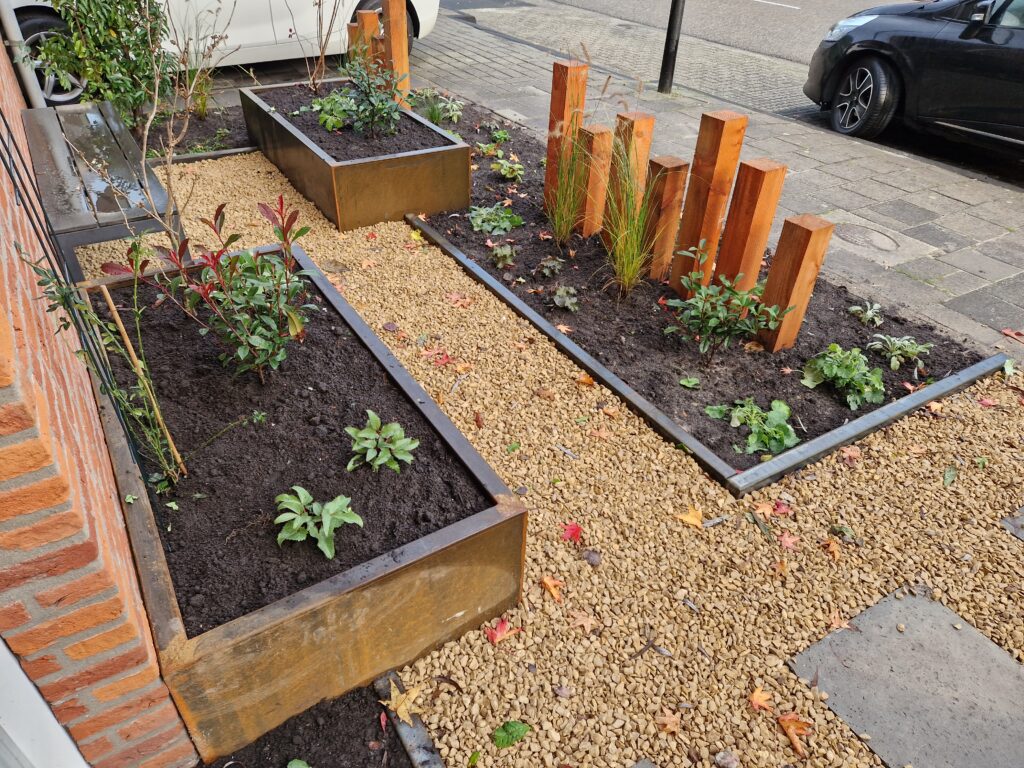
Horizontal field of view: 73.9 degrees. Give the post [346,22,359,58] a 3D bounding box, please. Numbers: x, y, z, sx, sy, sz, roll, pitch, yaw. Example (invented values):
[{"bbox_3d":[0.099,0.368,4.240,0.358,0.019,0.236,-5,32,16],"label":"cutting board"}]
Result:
[{"bbox_3d":[-1.284,-2.741,5.764,0.120,0.514,0.120,-18,40,-26],"label":"post"}]

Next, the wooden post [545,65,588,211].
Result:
[{"bbox_3d":[0.280,-1.265,3.555,0.120,0.747,0.120,-18,40,-26],"label":"wooden post"}]

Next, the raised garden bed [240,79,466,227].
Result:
[{"bbox_3d":[-0.989,-1.433,4.061,0.742,0.337,1.727,-18,40,-27],"label":"raised garden bed"}]

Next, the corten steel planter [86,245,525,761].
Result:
[{"bbox_3d":[-0.727,0.108,2.007,0.757,0.323,1.645,-19,41,-26],"label":"corten steel planter"}]

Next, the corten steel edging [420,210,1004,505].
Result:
[{"bbox_3d":[0.670,-0.476,3.137,1.450,0.060,2.380,-18,40,-26],"label":"corten steel edging"}]

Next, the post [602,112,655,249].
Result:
[{"bbox_3d":[0.560,-0.976,3.284,0.120,0.605,0.120,-18,40,-26],"label":"post"}]

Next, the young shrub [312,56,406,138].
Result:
[{"bbox_3d":[-0.848,-1.593,3.806,0.510,0.400,0.420,-5,36,-10],"label":"young shrub"}]

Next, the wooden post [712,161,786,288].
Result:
[{"bbox_3d":[0.944,-0.573,2.769,0.117,0.644,0.117,-17,40,-25],"label":"wooden post"}]

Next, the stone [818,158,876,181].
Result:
[{"bbox_3d":[2.268,-1.414,4.597,0.300,0.050,0.300,-19,41,-26],"label":"stone"}]

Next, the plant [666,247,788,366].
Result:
[{"bbox_3d":[0.790,-0.270,2.503,0.440,0.455,0.400,12,37,13],"label":"plant"}]

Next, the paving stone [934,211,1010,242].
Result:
[{"bbox_3d":[2.602,-0.871,3.869,0.320,0.050,0.300,-18,40,-26],"label":"paving stone"}]

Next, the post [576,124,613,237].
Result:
[{"bbox_3d":[0.404,-1.020,3.454,0.117,0.529,0.117,-17,40,-25],"label":"post"}]

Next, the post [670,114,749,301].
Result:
[{"bbox_3d":[0.808,-0.729,2.826,0.120,0.744,0.120,-16,39,-24],"label":"post"}]

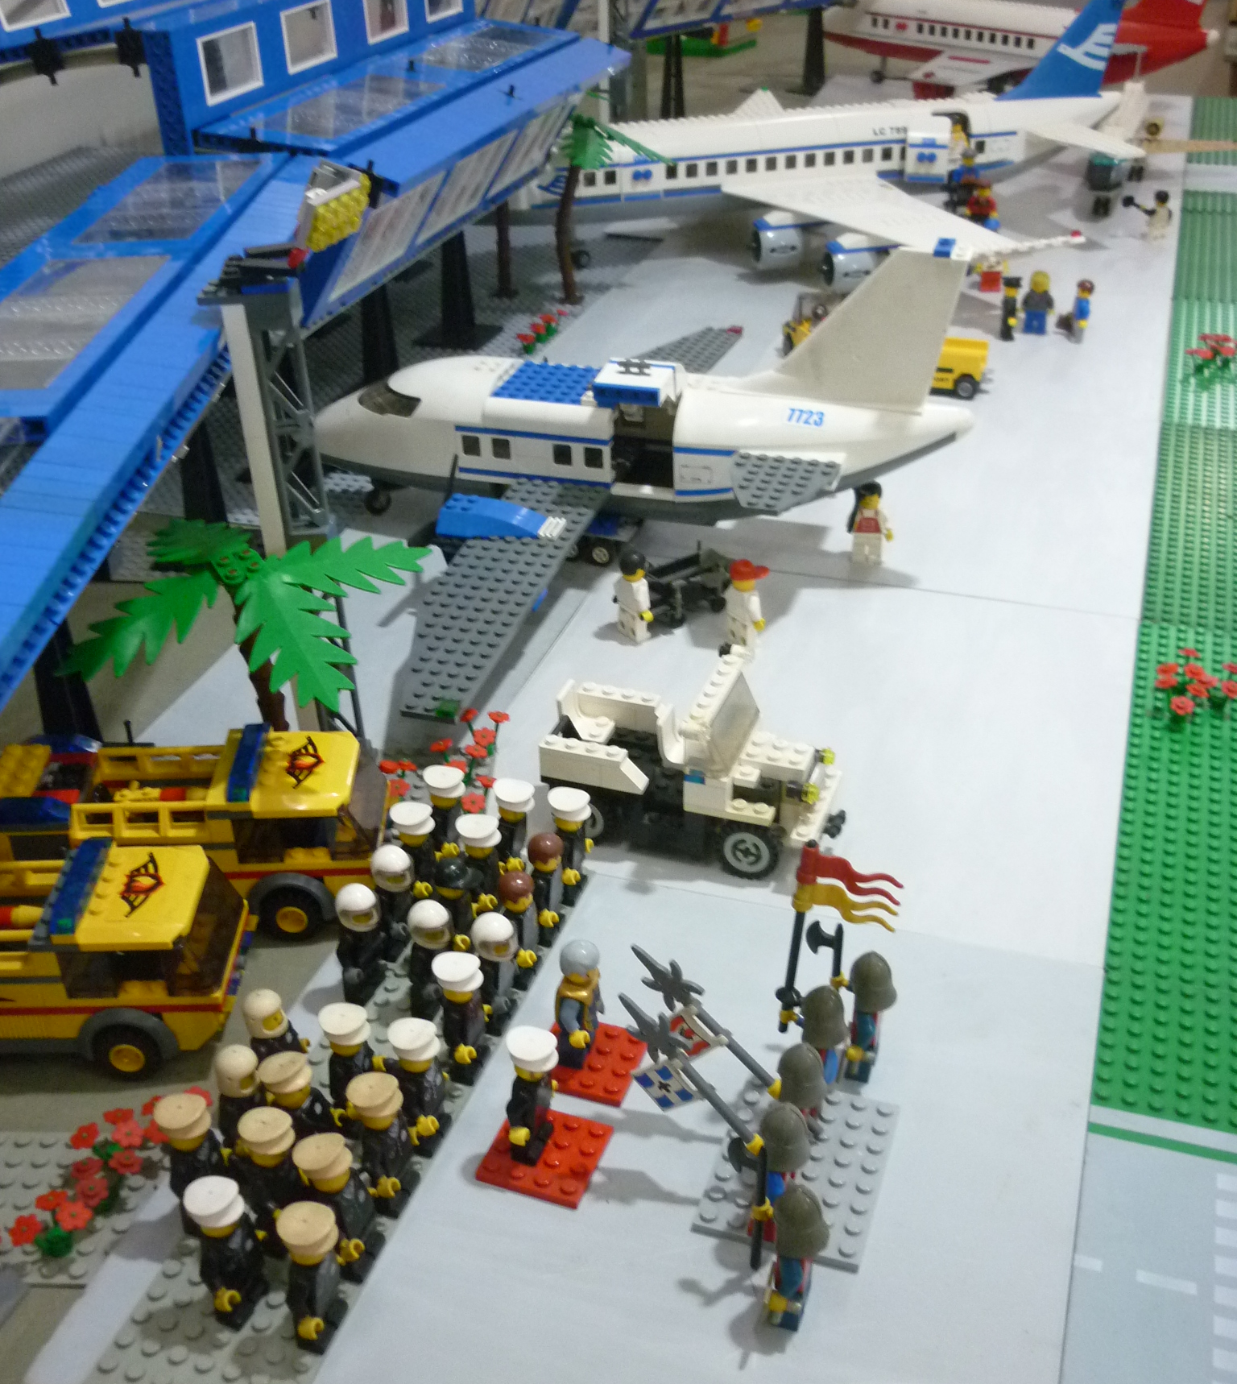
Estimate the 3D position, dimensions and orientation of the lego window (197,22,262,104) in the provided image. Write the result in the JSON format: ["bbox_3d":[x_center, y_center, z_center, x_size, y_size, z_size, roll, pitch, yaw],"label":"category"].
[{"bbox_3d":[-0.205,-0.328,0.822,0.008,0.032,0.057,9,33,17],"label":"lego window"}]

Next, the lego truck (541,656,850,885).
[{"bbox_3d":[0.033,0.025,0.598,0.115,0.067,0.056,10,33,16],"label":"lego truck"}]

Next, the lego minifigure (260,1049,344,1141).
[{"bbox_3d":[-0.089,0.124,0.458,0.017,0.043,0.024,10,33,16],"label":"lego minifigure"}]

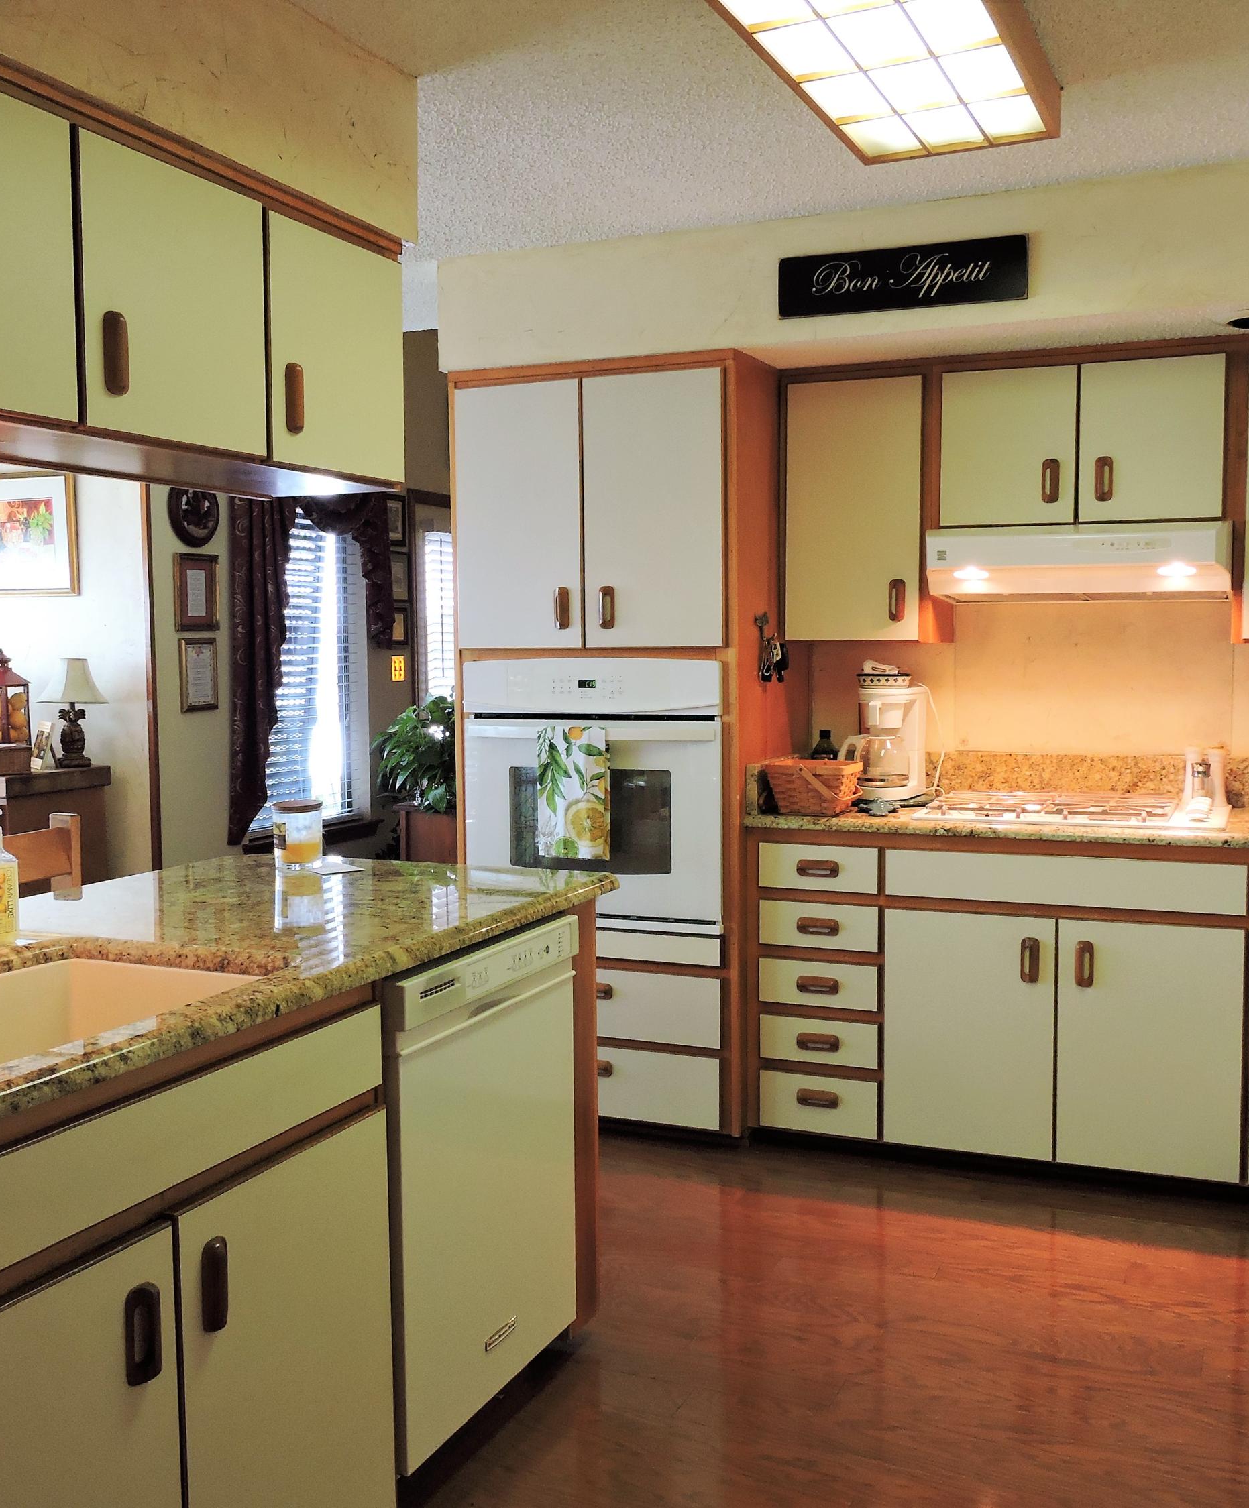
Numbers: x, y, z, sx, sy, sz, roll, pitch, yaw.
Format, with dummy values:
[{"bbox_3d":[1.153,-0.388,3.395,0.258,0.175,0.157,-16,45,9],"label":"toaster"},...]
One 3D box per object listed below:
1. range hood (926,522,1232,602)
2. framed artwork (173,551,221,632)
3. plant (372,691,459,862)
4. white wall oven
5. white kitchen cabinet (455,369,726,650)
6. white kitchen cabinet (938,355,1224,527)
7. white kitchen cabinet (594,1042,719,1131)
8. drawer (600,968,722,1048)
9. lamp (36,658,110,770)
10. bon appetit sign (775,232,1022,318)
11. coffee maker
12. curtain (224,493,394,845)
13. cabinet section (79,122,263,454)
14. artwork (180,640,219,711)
[{"bbox_3d":[1.201,-0.507,3.697,0.745,0.168,0.460,1,4,21],"label":"range hood"},{"bbox_3d":[-1.598,-0.603,5.228,0.030,0.284,0.238,1,4,22],"label":"framed artwork"},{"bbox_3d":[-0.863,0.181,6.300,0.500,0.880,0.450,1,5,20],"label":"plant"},{"bbox_3d":[-0.003,0.092,4.065,0.755,0.729,0.550,1,5,20],"label":"white wall oven"},{"bbox_3d":[-0.018,-0.654,3.942,0.757,0.709,0.500,1,4,21],"label":"white kitchen cabinet"},{"bbox_3d":[1.230,-0.810,3.756,0.703,0.409,0.330,1,4,21],"label":"white kitchen cabinet"},{"bbox_3d":[-0.014,0.873,4.049,0.757,0.205,0.500,1,4,21],"label":"white kitchen cabinet"},{"bbox_3d":[-0.023,0.675,4.086,0.760,0.192,0.450,1,5,20],"label":"drawer"},{"bbox_3d":[-2.204,-0.160,5.570,0.293,0.440,0.285,1,5,20],"label":"lamp"},{"bbox_3d":[0.687,-1.176,3.458,0.610,0.151,0.025,1,5,20],"label":"bon appetit sign"},{"bbox_3d":[0.738,-0.046,3.953,0.175,0.335,0.215,3,5,36],"label":"coffee maker"},{"bbox_3d":[-1.473,-0.493,6.550,0.130,1.690,1.170,2,5,23],"label":"curtain"},{"bbox_3d":[-0.770,-0.655,2.092,0.320,0.391,0.365,2,5,26],"label":"cabinet section"},{"bbox_3d":[-1.598,-0.296,5.249,0.030,0.269,0.202,1,4,22],"label":"artwork"}]

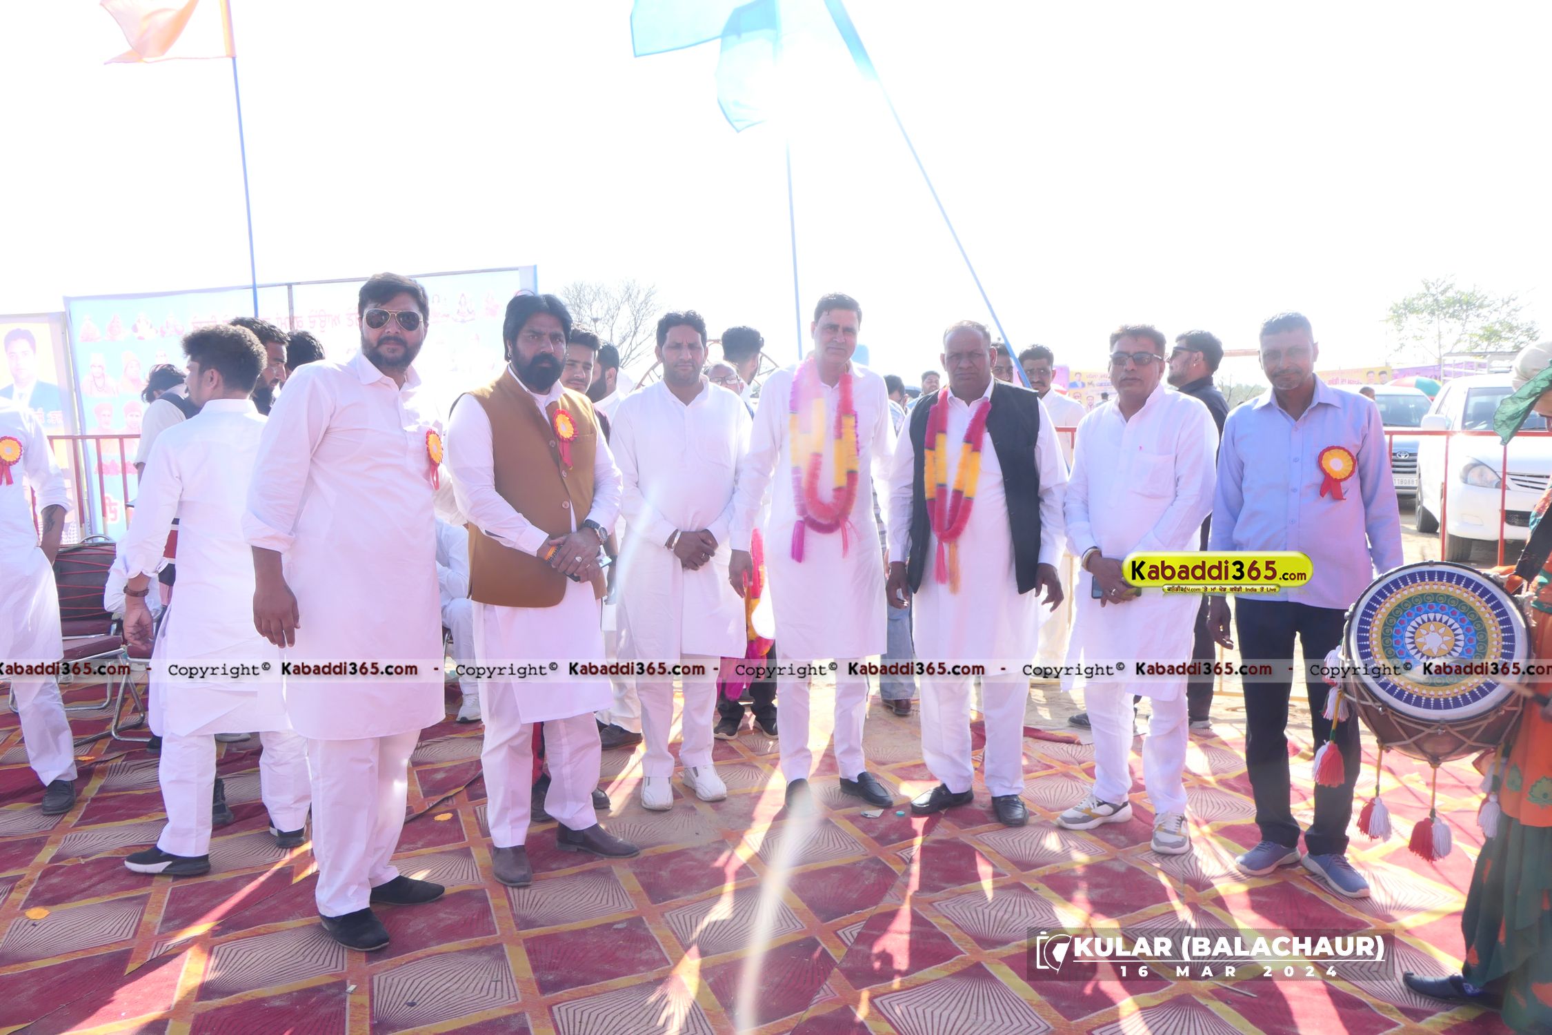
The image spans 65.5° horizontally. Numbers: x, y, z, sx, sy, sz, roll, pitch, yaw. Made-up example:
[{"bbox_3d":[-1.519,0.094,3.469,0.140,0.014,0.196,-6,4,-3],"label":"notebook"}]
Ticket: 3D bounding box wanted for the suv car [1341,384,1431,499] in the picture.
[{"bbox_3d":[9.070,-1.095,18.045,1.800,1.800,4.600,2,6,20],"label":"suv car"}]

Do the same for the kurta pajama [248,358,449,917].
[{"bbox_3d":[-1.185,0.325,3.317,0.420,1.551,0.580,4,7,34],"label":"kurta pajama"}]

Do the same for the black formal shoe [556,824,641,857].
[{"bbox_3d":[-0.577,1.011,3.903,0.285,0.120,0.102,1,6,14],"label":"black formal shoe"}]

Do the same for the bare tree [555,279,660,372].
[{"bbox_3d":[-6.485,-6.322,48.000,4.700,6.260,4.700,0,5,0],"label":"bare tree"}]

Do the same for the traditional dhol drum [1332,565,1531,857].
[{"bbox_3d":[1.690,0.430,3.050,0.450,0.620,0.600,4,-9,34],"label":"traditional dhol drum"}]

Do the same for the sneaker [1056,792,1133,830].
[{"bbox_3d":[1.111,0.985,4.194,0.290,0.115,0.106,-3,6,-28],"label":"sneaker"}]

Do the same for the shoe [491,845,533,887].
[{"bbox_3d":[-0.817,1.028,3.725,0.105,0.120,0.285,-1,6,-14],"label":"shoe"}]

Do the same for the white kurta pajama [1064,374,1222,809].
[{"bbox_3d":[1.216,0.294,4.015,0.540,1.458,0.390,3,7,29],"label":"white kurta pajama"}]

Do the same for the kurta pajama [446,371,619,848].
[{"bbox_3d":[-0.754,0.302,3.745,0.560,1.505,0.400,-4,7,-36],"label":"kurta pajama"}]

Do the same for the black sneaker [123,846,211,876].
[{"bbox_3d":[-1.880,1.033,3.726,0.275,0.110,0.102,0,6,3],"label":"black sneaker"}]

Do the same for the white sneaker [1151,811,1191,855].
[{"bbox_3d":[1.312,1.004,3.995,0.108,0.115,0.285,1,6,15],"label":"white sneaker"}]

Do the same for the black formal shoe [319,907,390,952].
[{"bbox_3d":[-1.157,1.074,3.306,0.105,0.108,0.280,-5,7,-42],"label":"black formal shoe"}]

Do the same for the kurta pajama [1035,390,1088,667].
[{"bbox_3d":[1.442,0.009,6.600,0.540,1.460,0.340,1,6,13],"label":"kurta pajama"}]

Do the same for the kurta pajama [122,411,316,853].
[{"bbox_3d":[-1.738,0.346,3.764,0.420,1.419,0.510,5,8,40],"label":"kurta pajama"}]

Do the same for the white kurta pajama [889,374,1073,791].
[{"bbox_3d":[0.698,0.270,4.173,0.650,1.454,0.390,2,6,16],"label":"white kurta pajama"}]

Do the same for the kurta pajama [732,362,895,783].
[{"bbox_3d":[0.133,0.216,4.353,0.600,1.541,0.340,-1,6,-12],"label":"kurta pajama"}]

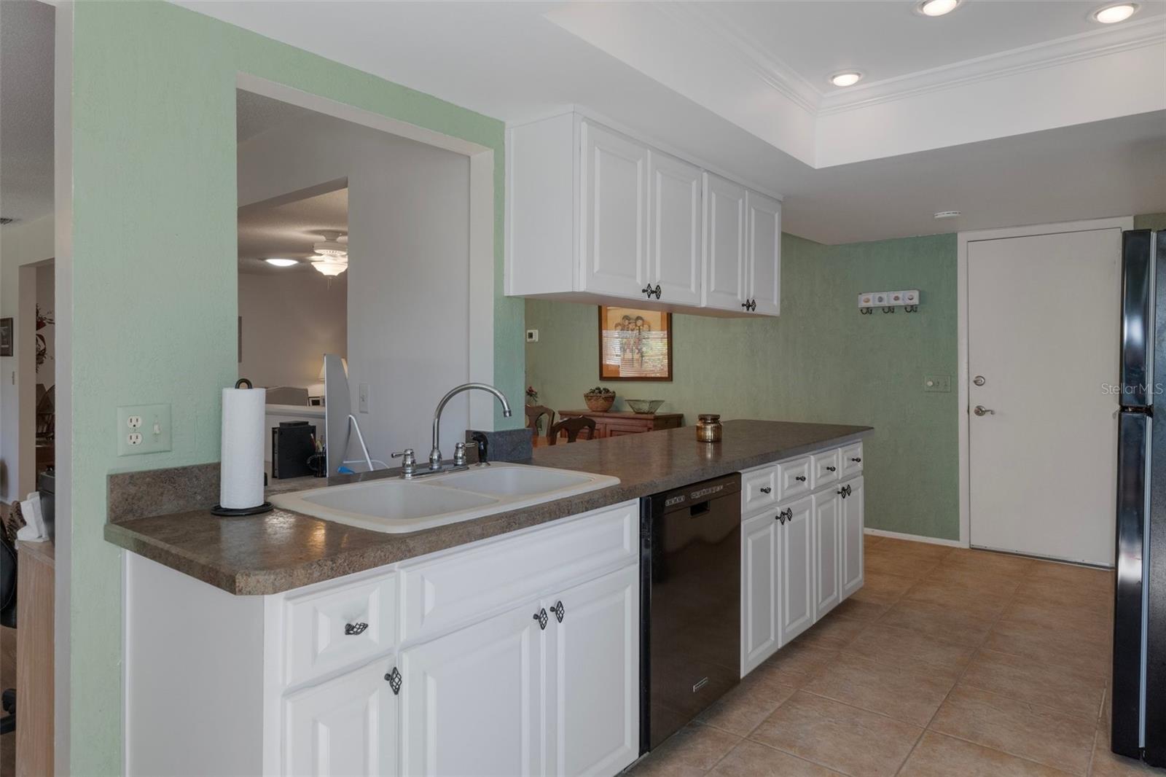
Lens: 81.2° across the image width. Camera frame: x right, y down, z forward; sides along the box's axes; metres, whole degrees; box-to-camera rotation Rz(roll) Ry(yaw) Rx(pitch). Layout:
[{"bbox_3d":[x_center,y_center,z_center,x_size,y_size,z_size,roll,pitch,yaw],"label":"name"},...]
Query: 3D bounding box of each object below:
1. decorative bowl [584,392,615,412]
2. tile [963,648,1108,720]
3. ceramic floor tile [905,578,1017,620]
[{"bbox_3d":[0.155,0.136,6.272,0.285,0.180,0.285,0,2,0],"label":"decorative bowl"},{"bbox_3d":[1.832,1.193,2.774,0.457,0.010,0.457,1,2,40],"label":"tile"},{"bbox_3d":[2.072,1.172,3.778,0.457,0.010,0.457,1,2,40],"label":"ceramic floor tile"}]

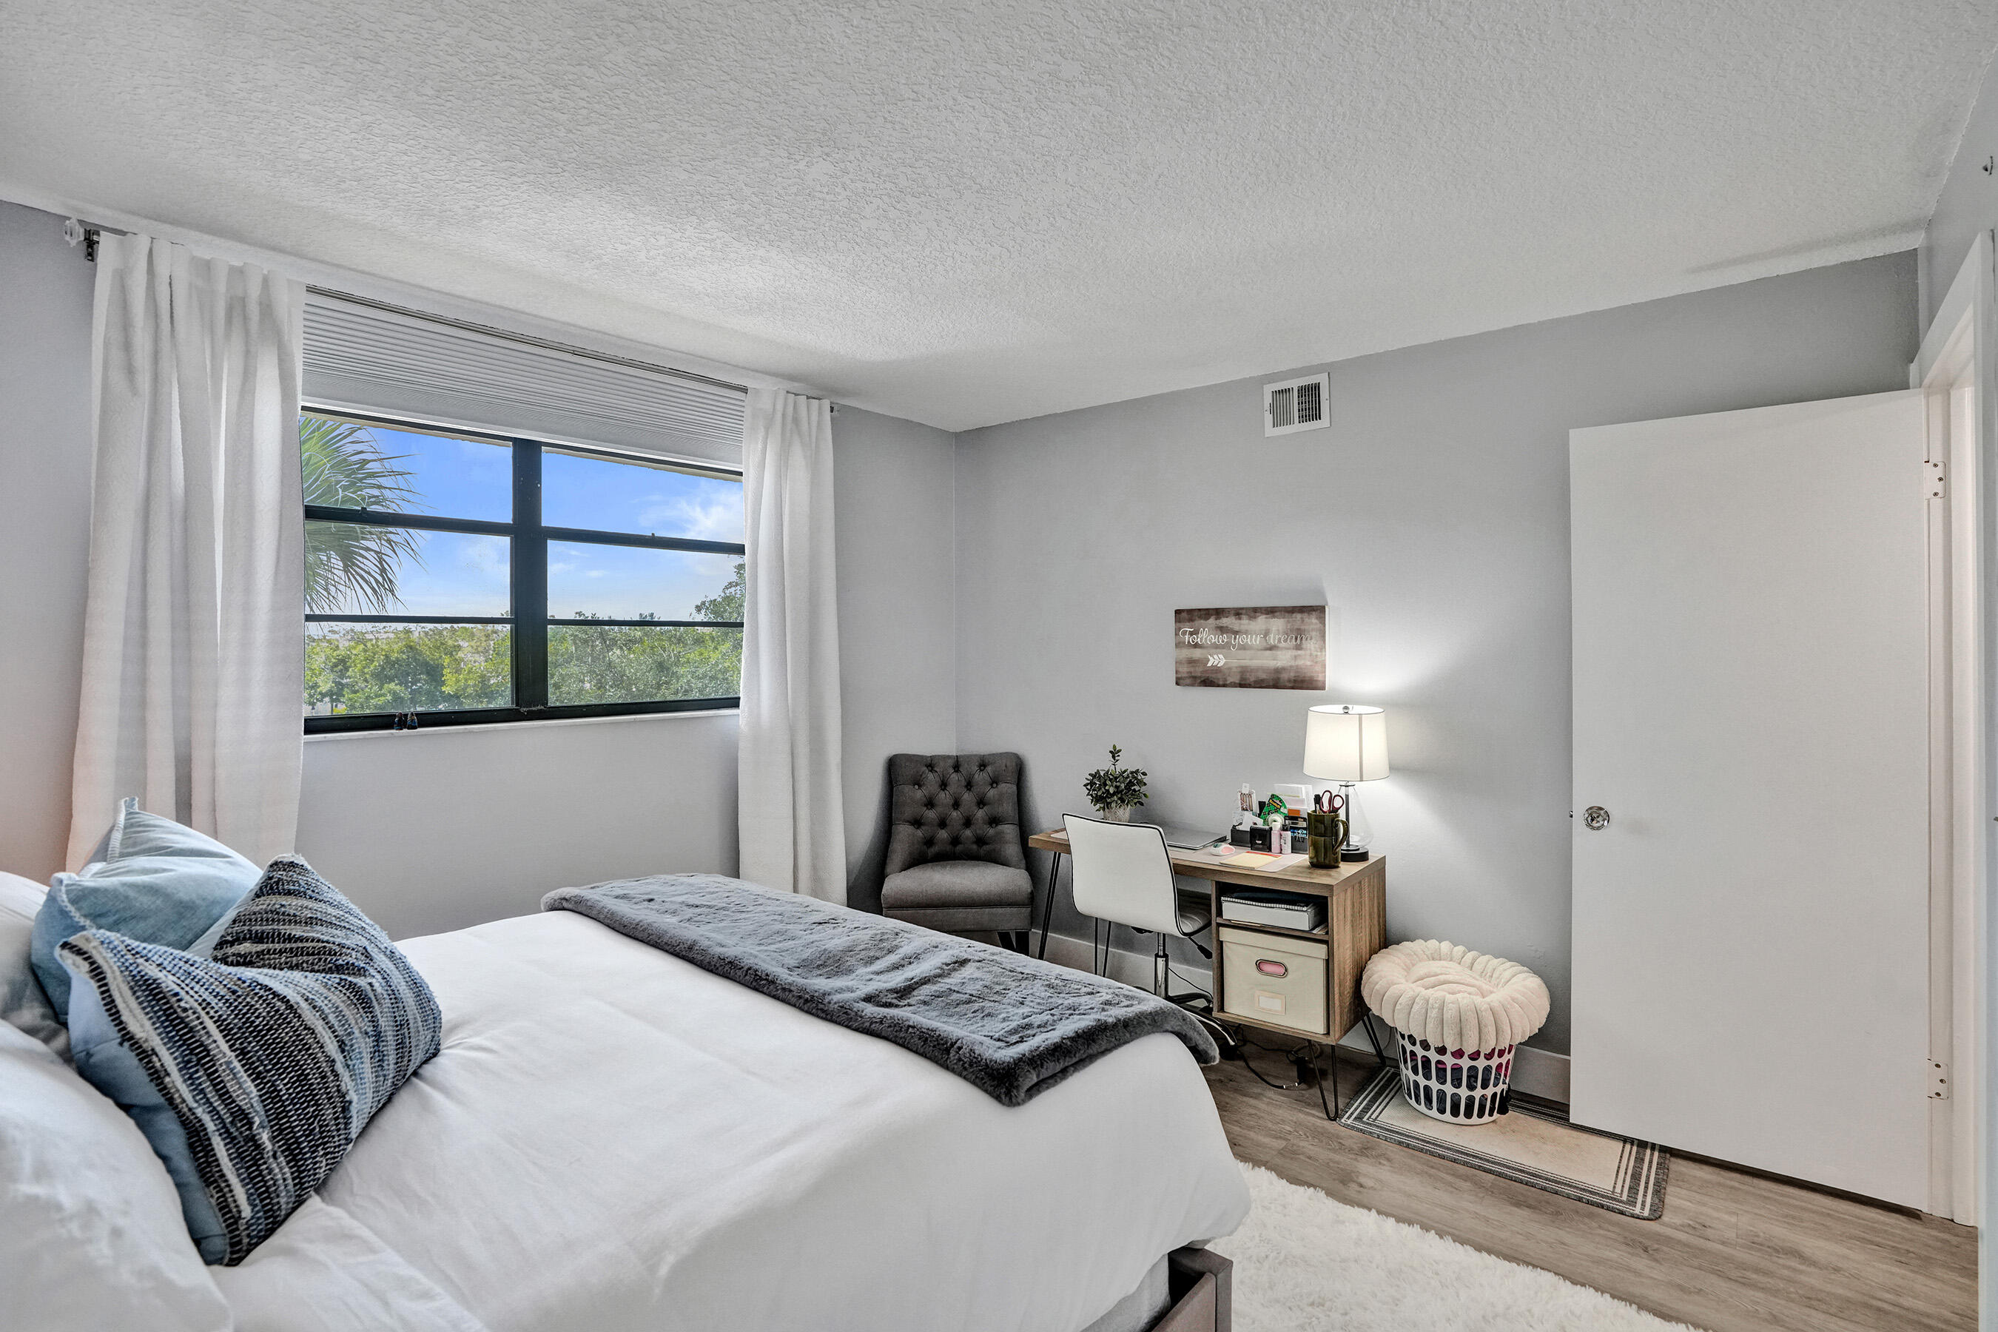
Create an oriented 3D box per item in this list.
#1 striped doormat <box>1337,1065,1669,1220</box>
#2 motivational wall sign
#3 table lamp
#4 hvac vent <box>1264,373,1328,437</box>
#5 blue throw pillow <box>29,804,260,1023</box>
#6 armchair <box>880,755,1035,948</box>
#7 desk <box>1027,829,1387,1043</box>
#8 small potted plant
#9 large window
[{"bbox_3d":[1.458,1.354,2.588,0.775,0.010,0.455,0,2,39],"label":"striped doormat"},{"bbox_3d":[0.930,-0.067,3.330,0.595,0.300,0.028,0,2,39],"label":"motivational wall sign"},{"bbox_3d":[1.169,0.388,2.980,0.275,0.513,0.275,0,2,39],"label":"table lamp"},{"bbox_3d":[1.066,-0.938,3.188,0.235,0.190,0.022,0,2,39],"label":"hvac vent"},{"bbox_3d":[-1.376,0.472,1.491,0.170,0.440,0.450,-41,23,-29],"label":"blue throw pillow"},{"bbox_3d":[-0.158,0.883,3.721,0.590,0.960,0.640,-1,1,-2],"label":"armchair"},{"bbox_3d":[0.710,1.004,3.191,1.145,0.710,0.475,0,2,39],"label":"desk"},{"bbox_3d":[0.469,0.478,3.562,0.260,0.333,0.260,-1,1,0],"label":"small potted plant"},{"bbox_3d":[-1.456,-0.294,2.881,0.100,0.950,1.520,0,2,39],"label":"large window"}]

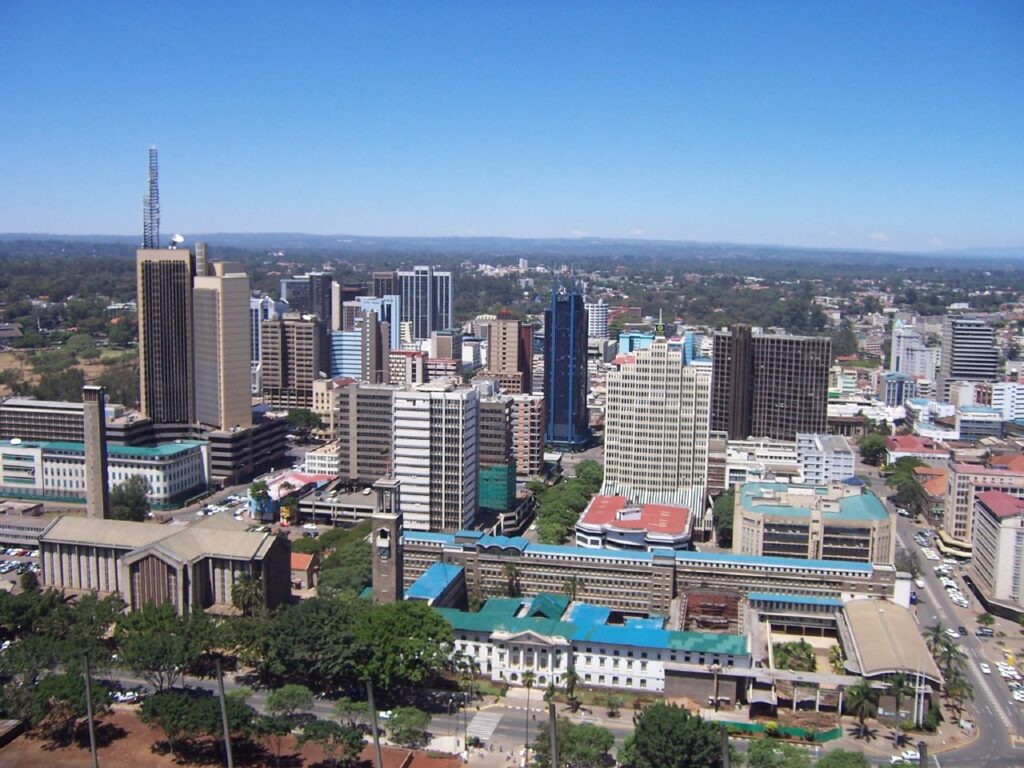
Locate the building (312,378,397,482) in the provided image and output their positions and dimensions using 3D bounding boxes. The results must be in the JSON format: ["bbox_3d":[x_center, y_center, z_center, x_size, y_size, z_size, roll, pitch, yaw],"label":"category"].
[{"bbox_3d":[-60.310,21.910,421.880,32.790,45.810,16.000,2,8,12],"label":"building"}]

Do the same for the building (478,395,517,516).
[{"bbox_3d":[-8.777,28.991,409.473,16.000,47.227,15.500,2,7,11],"label":"building"}]

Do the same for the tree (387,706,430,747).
[{"bbox_3d":[-22.370,73.900,210.970,9.300,7.800,9.300,1,8,0],"label":"tree"}]

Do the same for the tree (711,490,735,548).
[{"bbox_3d":[78.176,51.792,365.952,10.500,19.000,11.500,2,7,13],"label":"tree"}]

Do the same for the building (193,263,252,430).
[{"bbox_3d":[-137.450,-19.320,463.860,27.630,75.540,15.500,8,10,44],"label":"building"}]

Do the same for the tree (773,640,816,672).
[{"bbox_3d":[73.258,71.596,254.291,11.000,7.000,10.500,2,7,13],"label":"tree"}]

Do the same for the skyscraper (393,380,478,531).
[{"bbox_3d":[-28.890,28.310,368.040,27.670,57.030,14.500,2,8,12],"label":"skyscraper"}]

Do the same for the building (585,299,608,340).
[{"bbox_3d":[89.570,-63.390,1040.190,25.230,44.520,19.000,2,8,6],"label":"building"}]

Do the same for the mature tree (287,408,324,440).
[{"bbox_3d":[-116.670,22.730,551.910,21.030,17.560,21.030,-1,7,-12],"label":"mature tree"}]

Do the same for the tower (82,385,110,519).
[{"bbox_3d":[-153.208,30.340,360.926,6.600,58.000,4.600,2,7,13],"label":"tower"}]

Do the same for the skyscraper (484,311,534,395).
[{"bbox_3d":[0.331,-11.952,675.150,30.000,68.000,28.000,2,7,13],"label":"skyscraper"}]

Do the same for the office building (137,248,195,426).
[{"bbox_3d":[-163.100,-23.500,470.640,27.460,81.380,15.500,2,8,12],"label":"office building"}]

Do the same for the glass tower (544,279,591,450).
[{"bbox_3d":[30.850,-11.010,535.700,23.000,92.200,23.000,2,7,13],"label":"glass tower"}]

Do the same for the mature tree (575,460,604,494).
[{"bbox_3d":[35.460,42.010,444.940,12.500,11.500,12.500,1,8,0],"label":"mature tree"}]

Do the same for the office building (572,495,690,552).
[{"bbox_3d":[44.150,52.370,344.550,38.500,14.000,41.000,2,7,13],"label":"office building"}]

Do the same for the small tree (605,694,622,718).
[{"bbox_3d":[24.082,76.115,231.015,4.000,4.800,3.800,1,7,0],"label":"small tree"}]

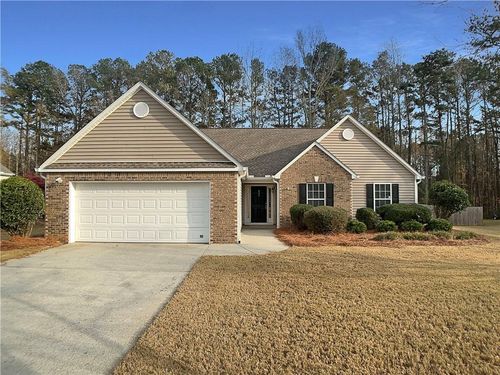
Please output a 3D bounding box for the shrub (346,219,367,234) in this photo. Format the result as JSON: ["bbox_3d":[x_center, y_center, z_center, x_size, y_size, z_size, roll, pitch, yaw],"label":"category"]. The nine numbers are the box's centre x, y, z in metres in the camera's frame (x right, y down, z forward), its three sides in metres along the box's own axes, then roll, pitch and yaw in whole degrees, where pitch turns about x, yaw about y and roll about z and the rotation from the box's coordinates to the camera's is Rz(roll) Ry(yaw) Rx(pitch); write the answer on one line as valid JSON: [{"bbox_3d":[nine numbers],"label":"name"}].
[{"bbox_3d":[4.710,1.715,17.772,0.900,0.620,0.880,0,-1,0],"label":"shrub"}]

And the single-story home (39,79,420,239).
[{"bbox_3d":[0.620,-0.828,21.719,16.000,5.850,15.800,0,-1,0],"label":"single-story home"}]

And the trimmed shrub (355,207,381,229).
[{"bbox_3d":[5.568,1.512,18.976,1.150,1.070,1.100,0,-1,0],"label":"trimmed shrub"}]

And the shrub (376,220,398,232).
[{"bbox_3d":[6.200,1.765,18.271,0.950,0.540,0.900,0,-1,0],"label":"shrub"}]

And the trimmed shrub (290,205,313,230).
[{"bbox_3d":[2.464,1.434,18.777,1.200,1.220,1.150,0,-1,0],"label":"trimmed shrub"}]

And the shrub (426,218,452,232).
[{"bbox_3d":[8.599,1.736,18.371,1.200,0.600,1.050,0,-1,0],"label":"shrub"}]

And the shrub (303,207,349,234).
[{"bbox_3d":[3.367,1.425,17.777,1.900,1.200,1.500,0,-1,0],"label":"shrub"}]

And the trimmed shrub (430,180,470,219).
[{"bbox_3d":[10.781,0.899,21.787,2.050,2.400,2.000,0,-1,0],"label":"trimmed shrub"}]

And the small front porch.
[{"bbox_3d":[0.566,0.883,21.187,1.850,2.350,2.100,0,-1,0],"label":"small front porch"}]

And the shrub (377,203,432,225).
[{"bbox_3d":[7.297,1.424,19.077,2.600,1.250,1.500,0,-1,0],"label":"shrub"}]

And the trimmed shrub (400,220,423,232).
[{"bbox_3d":[7.331,1.765,18.271,1.050,0.540,0.950,0,-1,0],"label":"trimmed shrub"}]

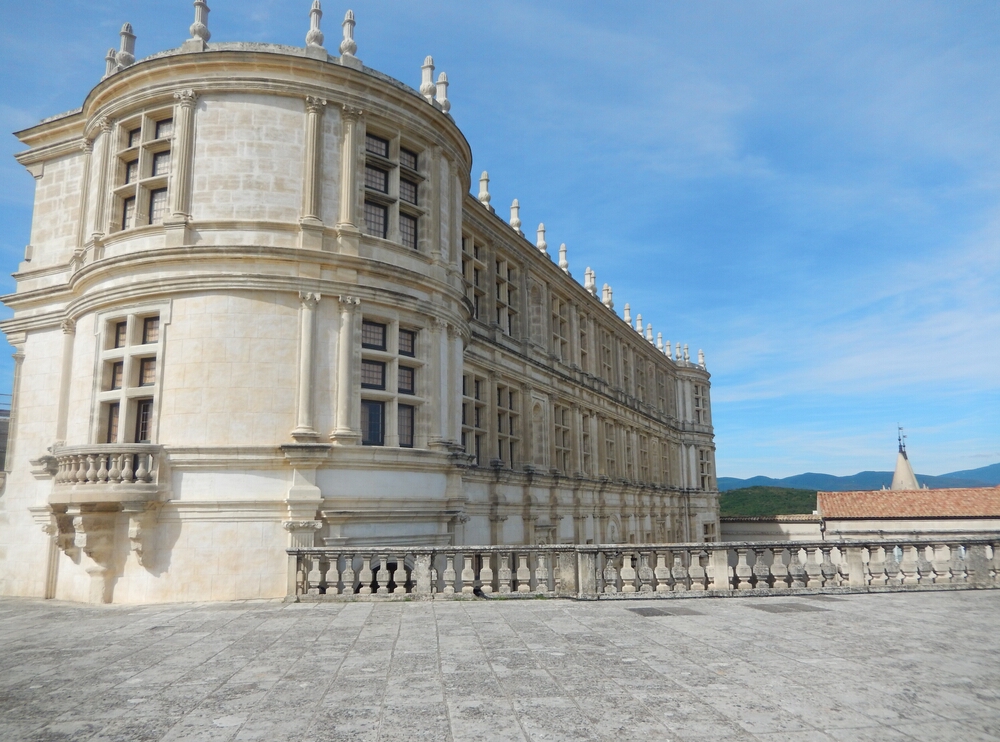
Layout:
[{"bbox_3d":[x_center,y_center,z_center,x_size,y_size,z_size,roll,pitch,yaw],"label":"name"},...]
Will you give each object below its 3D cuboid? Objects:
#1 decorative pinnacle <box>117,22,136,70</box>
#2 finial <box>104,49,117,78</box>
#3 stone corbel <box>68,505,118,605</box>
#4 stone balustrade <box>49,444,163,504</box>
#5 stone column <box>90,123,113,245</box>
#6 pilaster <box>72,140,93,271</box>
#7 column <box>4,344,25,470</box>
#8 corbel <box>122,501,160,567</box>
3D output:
[{"bbox_3d":[-9.395,-8.166,18.163,0.442,1.325,0.442,-10,-14,37],"label":"decorative pinnacle"},{"bbox_3d":[-10.332,-7.952,19.148,0.442,1.325,0.442,7,-14,-35],"label":"finial"},{"bbox_3d":[-8.300,3.726,14.546,0.470,1.930,0.820,-6,-12,23],"label":"stone corbel"},{"bbox_3d":[-8.249,2.204,15.291,3.120,1.190,0.960,-6,-12,24],"label":"stone balustrade"},{"bbox_3d":[-9.940,-4.644,17.964,0.403,3.345,0.480,10,-15,-42],"label":"stone column"},{"bbox_3d":[-10.486,-4.143,18.213,0.340,3.810,0.480,7,-14,-35],"label":"pilaster"},{"bbox_3d":[-12.385,0.958,18.401,0.460,3.300,0.200,-6,-13,25],"label":"column"},{"bbox_3d":[-7.253,3.313,14.695,0.365,1.292,0.653,-3,-12,12],"label":"corbel"}]

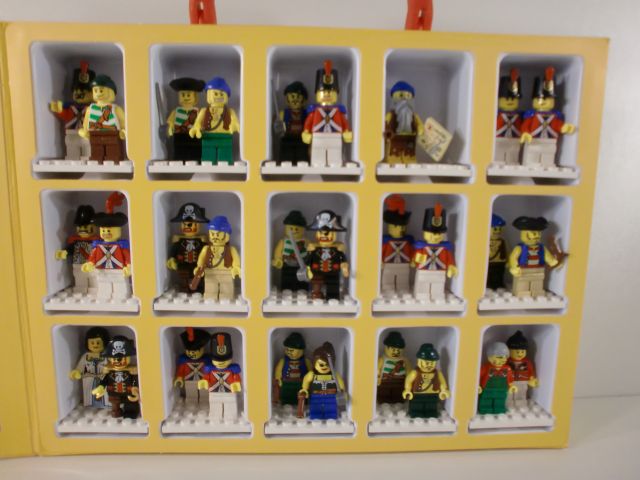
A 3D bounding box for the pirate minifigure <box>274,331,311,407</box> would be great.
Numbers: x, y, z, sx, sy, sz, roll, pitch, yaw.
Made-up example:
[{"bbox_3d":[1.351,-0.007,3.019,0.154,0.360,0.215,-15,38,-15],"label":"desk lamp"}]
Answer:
[{"bbox_3d":[-0.016,0.076,0.285,0.025,0.045,0.013,0,10,-2],"label":"pirate minifigure"}]

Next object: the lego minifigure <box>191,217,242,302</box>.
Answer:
[{"bbox_3d":[-0.054,0.010,0.250,0.025,0.044,0.015,0,9,-2],"label":"lego minifigure"}]

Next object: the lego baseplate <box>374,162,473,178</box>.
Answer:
[{"bbox_3d":[0.051,-0.036,0.252,0.048,0.005,0.032,0,9,-2],"label":"lego baseplate"}]

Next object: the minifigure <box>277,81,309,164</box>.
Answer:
[{"bbox_3d":[-0.013,-0.061,0.256,0.025,0.043,0.017,0,10,-2],"label":"minifigure"}]

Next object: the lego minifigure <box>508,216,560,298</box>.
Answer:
[{"bbox_3d":[0.115,0.009,0.257,0.030,0.045,0.016,0,9,-2],"label":"lego minifigure"}]

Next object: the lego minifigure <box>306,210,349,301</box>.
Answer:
[{"bbox_3d":[0.004,0.009,0.252,0.022,0.048,0.014,0,9,-2],"label":"lego minifigure"}]

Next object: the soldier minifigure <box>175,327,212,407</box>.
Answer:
[{"bbox_3d":[-0.072,0.074,0.283,0.025,0.047,0.013,0,10,-2],"label":"soldier minifigure"}]

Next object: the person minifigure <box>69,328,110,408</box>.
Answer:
[{"bbox_3d":[-0.128,0.072,0.274,0.027,0.046,0.017,0,10,-2],"label":"person minifigure"}]

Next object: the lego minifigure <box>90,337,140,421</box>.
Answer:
[{"bbox_3d":[-0.107,0.075,0.259,0.025,0.045,0.018,0,10,-2],"label":"lego minifigure"}]

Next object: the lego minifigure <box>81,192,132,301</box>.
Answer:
[{"bbox_3d":[-0.110,0.004,0.253,0.026,0.057,0.015,0,10,-2],"label":"lego minifigure"}]

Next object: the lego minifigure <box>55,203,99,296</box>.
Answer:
[{"bbox_3d":[-0.125,0.005,0.262,0.025,0.046,0.018,0,10,-2],"label":"lego minifigure"}]

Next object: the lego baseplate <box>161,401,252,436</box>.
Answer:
[{"bbox_3d":[-0.061,0.098,0.272,0.048,0.005,0.032,0,10,-2],"label":"lego baseplate"}]

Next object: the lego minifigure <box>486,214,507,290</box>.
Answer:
[{"bbox_3d":[0.098,0.007,0.272,0.025,0.044,0.015,0,10,-2],"label":"lego minifigure"}]

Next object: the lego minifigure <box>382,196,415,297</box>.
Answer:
[{"bbox_3d":[0.043,0.002,0.274,0.024,0.056,0.013,0,10,-2],"label":"lego minifigure"}]

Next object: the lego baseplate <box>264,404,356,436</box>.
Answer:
[{"bbox_3d":[-0.006,0.099,0.274,0.048,0.005,0.032,0,10,-2],"label":"lego baseplate"}]

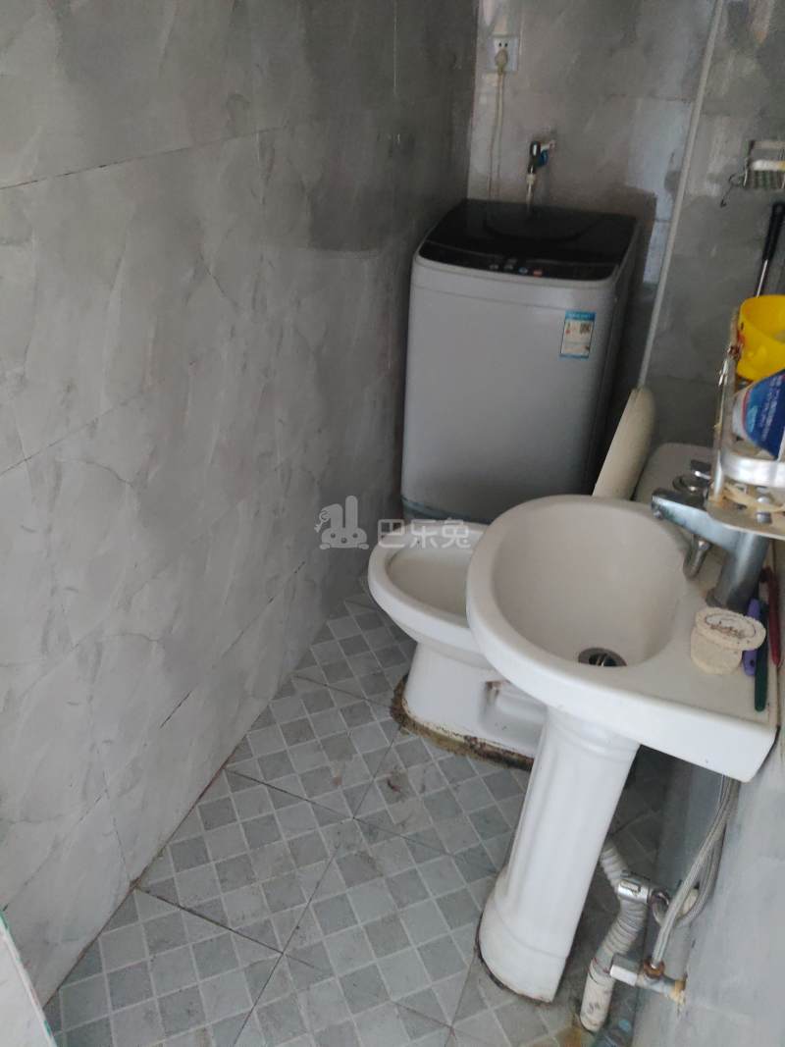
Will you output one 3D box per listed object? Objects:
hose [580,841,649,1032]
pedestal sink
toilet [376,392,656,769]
[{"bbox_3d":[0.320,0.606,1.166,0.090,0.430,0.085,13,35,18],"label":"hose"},{"bbox_3d":[0.269,0.396,1.181,0.357,0.790,0.376,14,35,18],"label":"pedestal sink"},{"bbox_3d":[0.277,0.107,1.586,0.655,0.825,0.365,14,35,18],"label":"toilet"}]

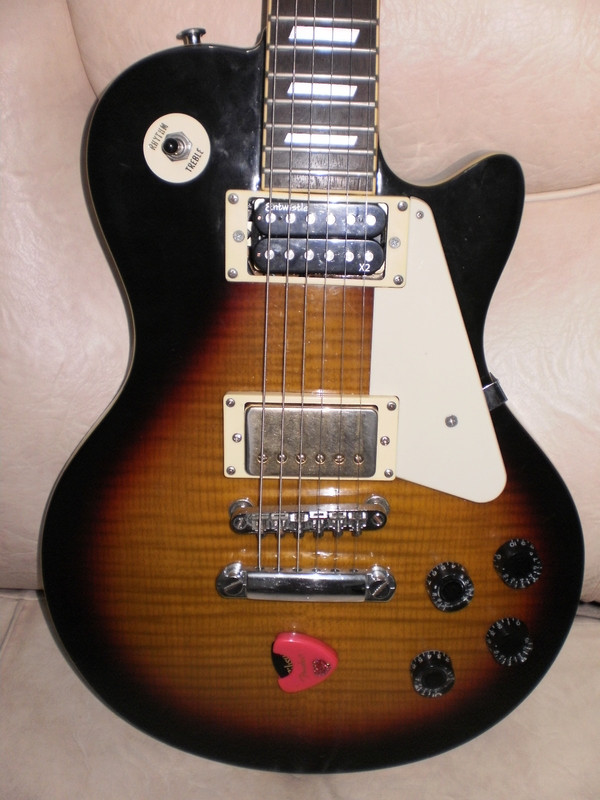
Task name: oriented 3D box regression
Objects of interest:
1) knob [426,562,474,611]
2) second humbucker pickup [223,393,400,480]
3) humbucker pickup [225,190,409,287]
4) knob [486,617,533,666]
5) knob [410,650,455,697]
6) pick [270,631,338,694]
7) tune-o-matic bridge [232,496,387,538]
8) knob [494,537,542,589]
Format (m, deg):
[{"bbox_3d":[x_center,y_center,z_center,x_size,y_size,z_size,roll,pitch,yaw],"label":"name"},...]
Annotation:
[{"bbox_3d":[0.084,0.104,0.487,0.025,0.025,0.014,1,12,-1],"label":"knob"},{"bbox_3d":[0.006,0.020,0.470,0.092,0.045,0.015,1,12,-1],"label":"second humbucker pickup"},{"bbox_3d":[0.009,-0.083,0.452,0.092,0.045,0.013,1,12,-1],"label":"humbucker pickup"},{"bbox_3d":[0.119,0.138,0.498,0.025,0.025,0.014,2,12,-1],"label":"knob"},{"bbox_3d":[0.076,0.156,0.500,0.025,0.025,0.014,2,13,0],"label":"knob"},{"bbox_3d":[0.003,0.149,0.498,0.035,0.033,0.006,-6,12,0],"label":"pick"},{"bbox_3d":[0.005,0.064,0.475,0.085,0.015,0.017,-1,12,-1],"label":"tune-o-matic bridge"},{"bbox_3d":[0.121,0.091,0.487,0.025,0.025,0.014,2,12,0],"label":"knob"}]

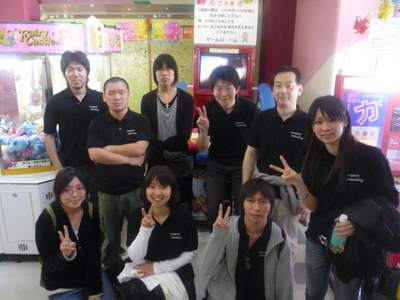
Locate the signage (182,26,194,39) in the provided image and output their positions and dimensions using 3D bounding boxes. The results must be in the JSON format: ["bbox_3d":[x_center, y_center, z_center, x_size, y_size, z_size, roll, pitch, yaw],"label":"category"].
[{"bbox_3d":[-0.124,-1.271,3.750,0.115,0.120,0.010,0,15,0],"label":"signage"}]

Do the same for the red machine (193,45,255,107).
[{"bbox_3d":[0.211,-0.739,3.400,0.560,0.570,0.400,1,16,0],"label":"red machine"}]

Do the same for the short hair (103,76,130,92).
[{"bbox_3d":[-0.598,-0.461,2.500,0.188,0.145,0.200,-2,17,-8],"label":"short hair"}]

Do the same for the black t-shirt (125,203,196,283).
[{"bbox_3d":[-0.217,0.524,2.030,0.420,0.440,0.270,-1,17,-5],"label":"black t-shirt"}]

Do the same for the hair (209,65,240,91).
[{"bbox_3d":[0.160,-0.468,2.270,0.190,0.165,0.205,2,25,7],"label":"hair"}]

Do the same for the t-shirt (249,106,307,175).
[{"bbox_3d":[0.528,-0.003,2.250,0.450,0.560,0.270,3,17,8],"label":"t-shirt"}]

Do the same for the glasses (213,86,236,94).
[{"bbox_3d":[0.158,-0.382,2.210,0.145,0.045,0.125,-2,26,13],"label":"glasses"}]

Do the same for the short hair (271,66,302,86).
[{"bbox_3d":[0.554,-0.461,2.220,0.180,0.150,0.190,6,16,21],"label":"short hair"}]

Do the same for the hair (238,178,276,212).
[{"bbox_3d":[0.327,0.261,1.970,0.195,0.190,0.210,2,15,9],"label":"hair"}]

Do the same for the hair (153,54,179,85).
[{"bbox_3d":[-0.281,-0.651,2.830,0.208,0.250,0.220,0,16,-3],"label":"hair"}]

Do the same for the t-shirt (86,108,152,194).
[{"bbox_3d":[-0.603,0.030,2.600,0.465,0.650,0.290,-2,17,-10],"label":"t-shirt"}]

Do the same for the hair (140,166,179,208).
[{"bbox_3d":[-0.228,0.205,2.000,0.210,0.225,0.210,-1,15,-4],"label":"hair"}]

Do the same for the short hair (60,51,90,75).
[{"bbox_3d":[-0.905,-0.629,2.520,0.195,0.175,0.210,-6,16,-21],"label":"short hair"}]

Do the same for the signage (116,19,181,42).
[{"bbox_3d":[-0.514,-1.207,3.550,0.630,0.200,0.020,1,16,0],"label":"signage"}]

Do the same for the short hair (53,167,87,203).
[{"bbox_3d":[-0.742,0.200,1.980,0.185,0.200,0.205,-8,16,-27],"label":"short hair"}]

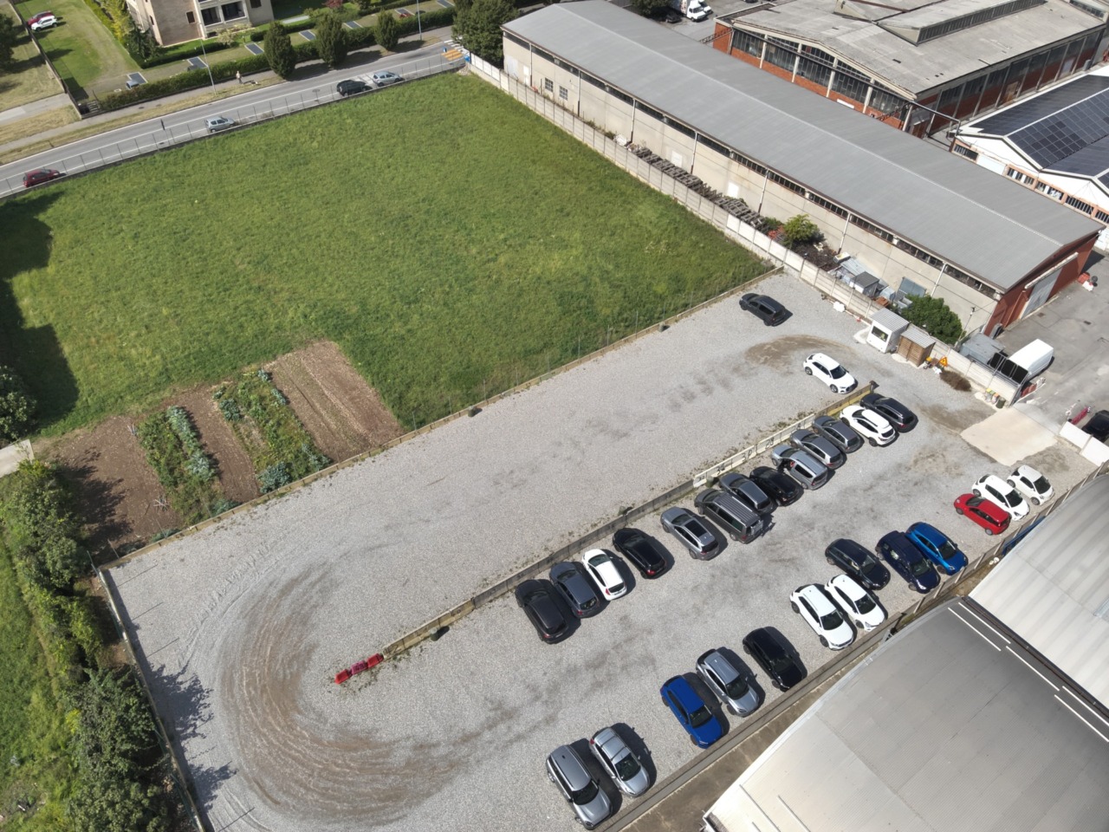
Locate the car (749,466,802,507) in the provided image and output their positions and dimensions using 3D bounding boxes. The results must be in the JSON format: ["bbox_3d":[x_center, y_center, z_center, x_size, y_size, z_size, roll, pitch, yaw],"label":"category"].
[{"bbox_3d":[16.095,4.922,55.918,1.760,1.450,4.000,-32,53,-28],"label":"car"}]

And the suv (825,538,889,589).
[{"bbox_3d":[20.195,9.727,51.095,4.163,1.506,1.782,33,54,29],"label":"suv"}]

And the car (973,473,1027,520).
[{"bbox_3d":[32.084,5.676,55.088,1.682,1.509,3.800,-30,52,-27],"label":"car"}]

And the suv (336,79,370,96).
[{"bbox_3d":[-29.283,-47.651,111.351,4.320,1.573,1.800,-29,51,-28],"label":"suv"}]

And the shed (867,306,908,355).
[{"bbox_3d":[30.294,-7.681,70.176,2.279,2.402,2.245,-28,51,-28],"label":"shed"}]

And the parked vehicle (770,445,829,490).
[{"bbox_3d":[18.187,3.590,57.124,1.771,1.619,4.456,-32,54,-27],"label":"parked vehicle"}]

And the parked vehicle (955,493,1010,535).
[{"bbox_3d":[30.943,6.908,55.501,1.726,1.469,3.860,-28,51,-27],"label":"parked vehicle"}]

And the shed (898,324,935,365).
[{"bbox_3d":[32.302,-6.173,68.880,1.588,2.070,2.433,-27,50,-27],"label":"shed"}]

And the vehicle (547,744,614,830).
[{"bbox_3d":[1.295,19.707,41.181,1.828,1.569,4.332,-25,49,-25],"label":"vehicle"}]

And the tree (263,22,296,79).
[{"bbox_3d":[-37.685,-50.326,105.717,4.526,7.376,4.526,0,46,0],"label":"tree"}]

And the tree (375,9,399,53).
[{"bbox_3d":[-24.711,-56.764,113.145,3.570,5.737,3.570,0,46,0],"label":"tree"}]

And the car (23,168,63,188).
[{"bbox_3d":[-58.221,-27.144,87.214,4.000,1.480,1.730,-34,55,-29],"label":"car"}]

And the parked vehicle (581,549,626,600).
[{"bbox_3d":[3.305,10.318,51.203,1.659,1.461,4.043,-18,47,-19],"label":"parked vehicle"}]

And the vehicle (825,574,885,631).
[{"bbox_3d":[19.272,11.804,49.063,1.746,1.465,3.996,-27,51,-24],"label":"vehicle"}]

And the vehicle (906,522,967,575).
[{"bbox_3d":[25.922,8.893,51.922,1.745,1.489,4.074,-26,51,-24],"label":"vehicle"}]

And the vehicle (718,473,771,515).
[{"bbox_3d":[13.826,5.373,55.474,4.150,1.490,1.780,35,55,29],"label":"vehicle"}]

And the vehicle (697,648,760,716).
[{"bbox_3d":[10.267,15.620,45.444,1.775,1.534,4.166,-26,51,-23],"label":"vehicle"}]

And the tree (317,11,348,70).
[{"bbox_3d":[-31.520,-53.005,108.394,4.641,7.286,4.641,0,46,0],"label":"tree"}]

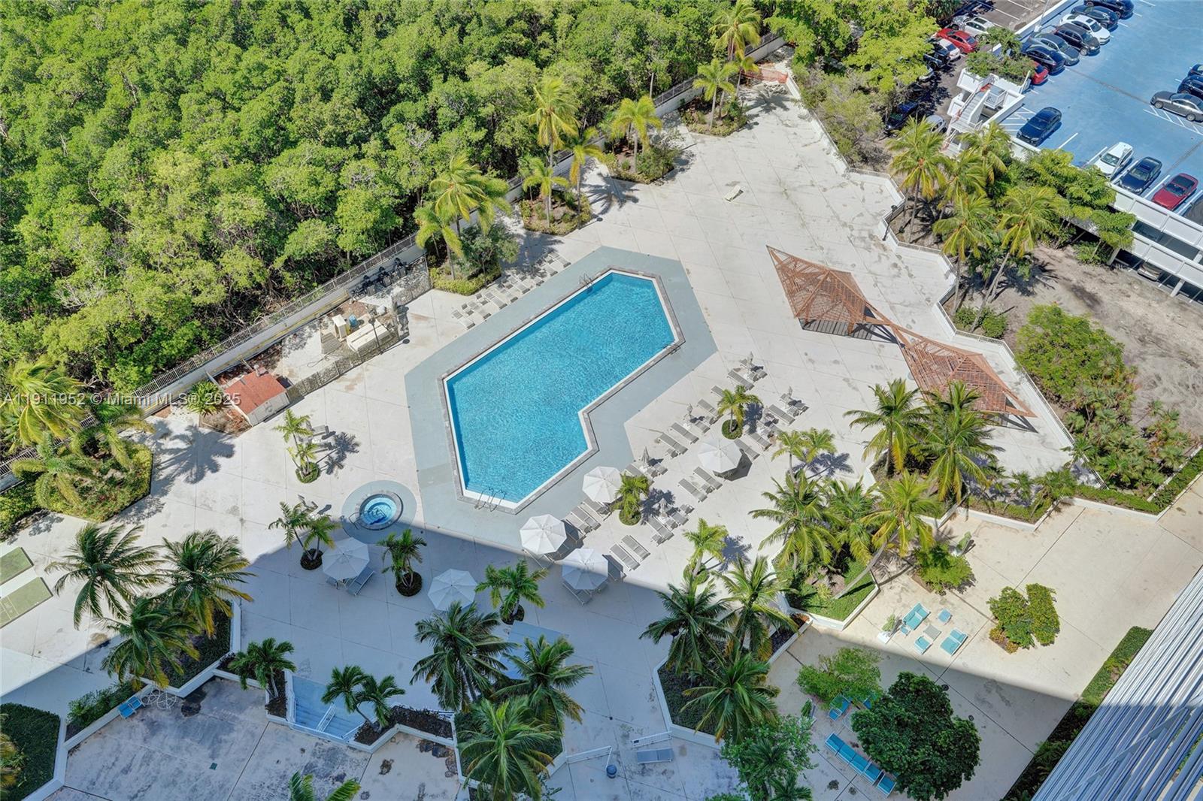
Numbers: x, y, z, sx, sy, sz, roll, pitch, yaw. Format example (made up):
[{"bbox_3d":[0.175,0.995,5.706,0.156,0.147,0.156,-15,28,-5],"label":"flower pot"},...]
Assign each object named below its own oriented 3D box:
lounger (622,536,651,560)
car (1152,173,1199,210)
[{"bbox_3d":[2.148,9.315,58.797,0.680,0.380,2.000,-38,60,-25],"label":"lounger"},{"bbox_3d":[47.293,-17.311,76.772,4.520,1.430,1.810,-36,59,-25],"label":"car"}]

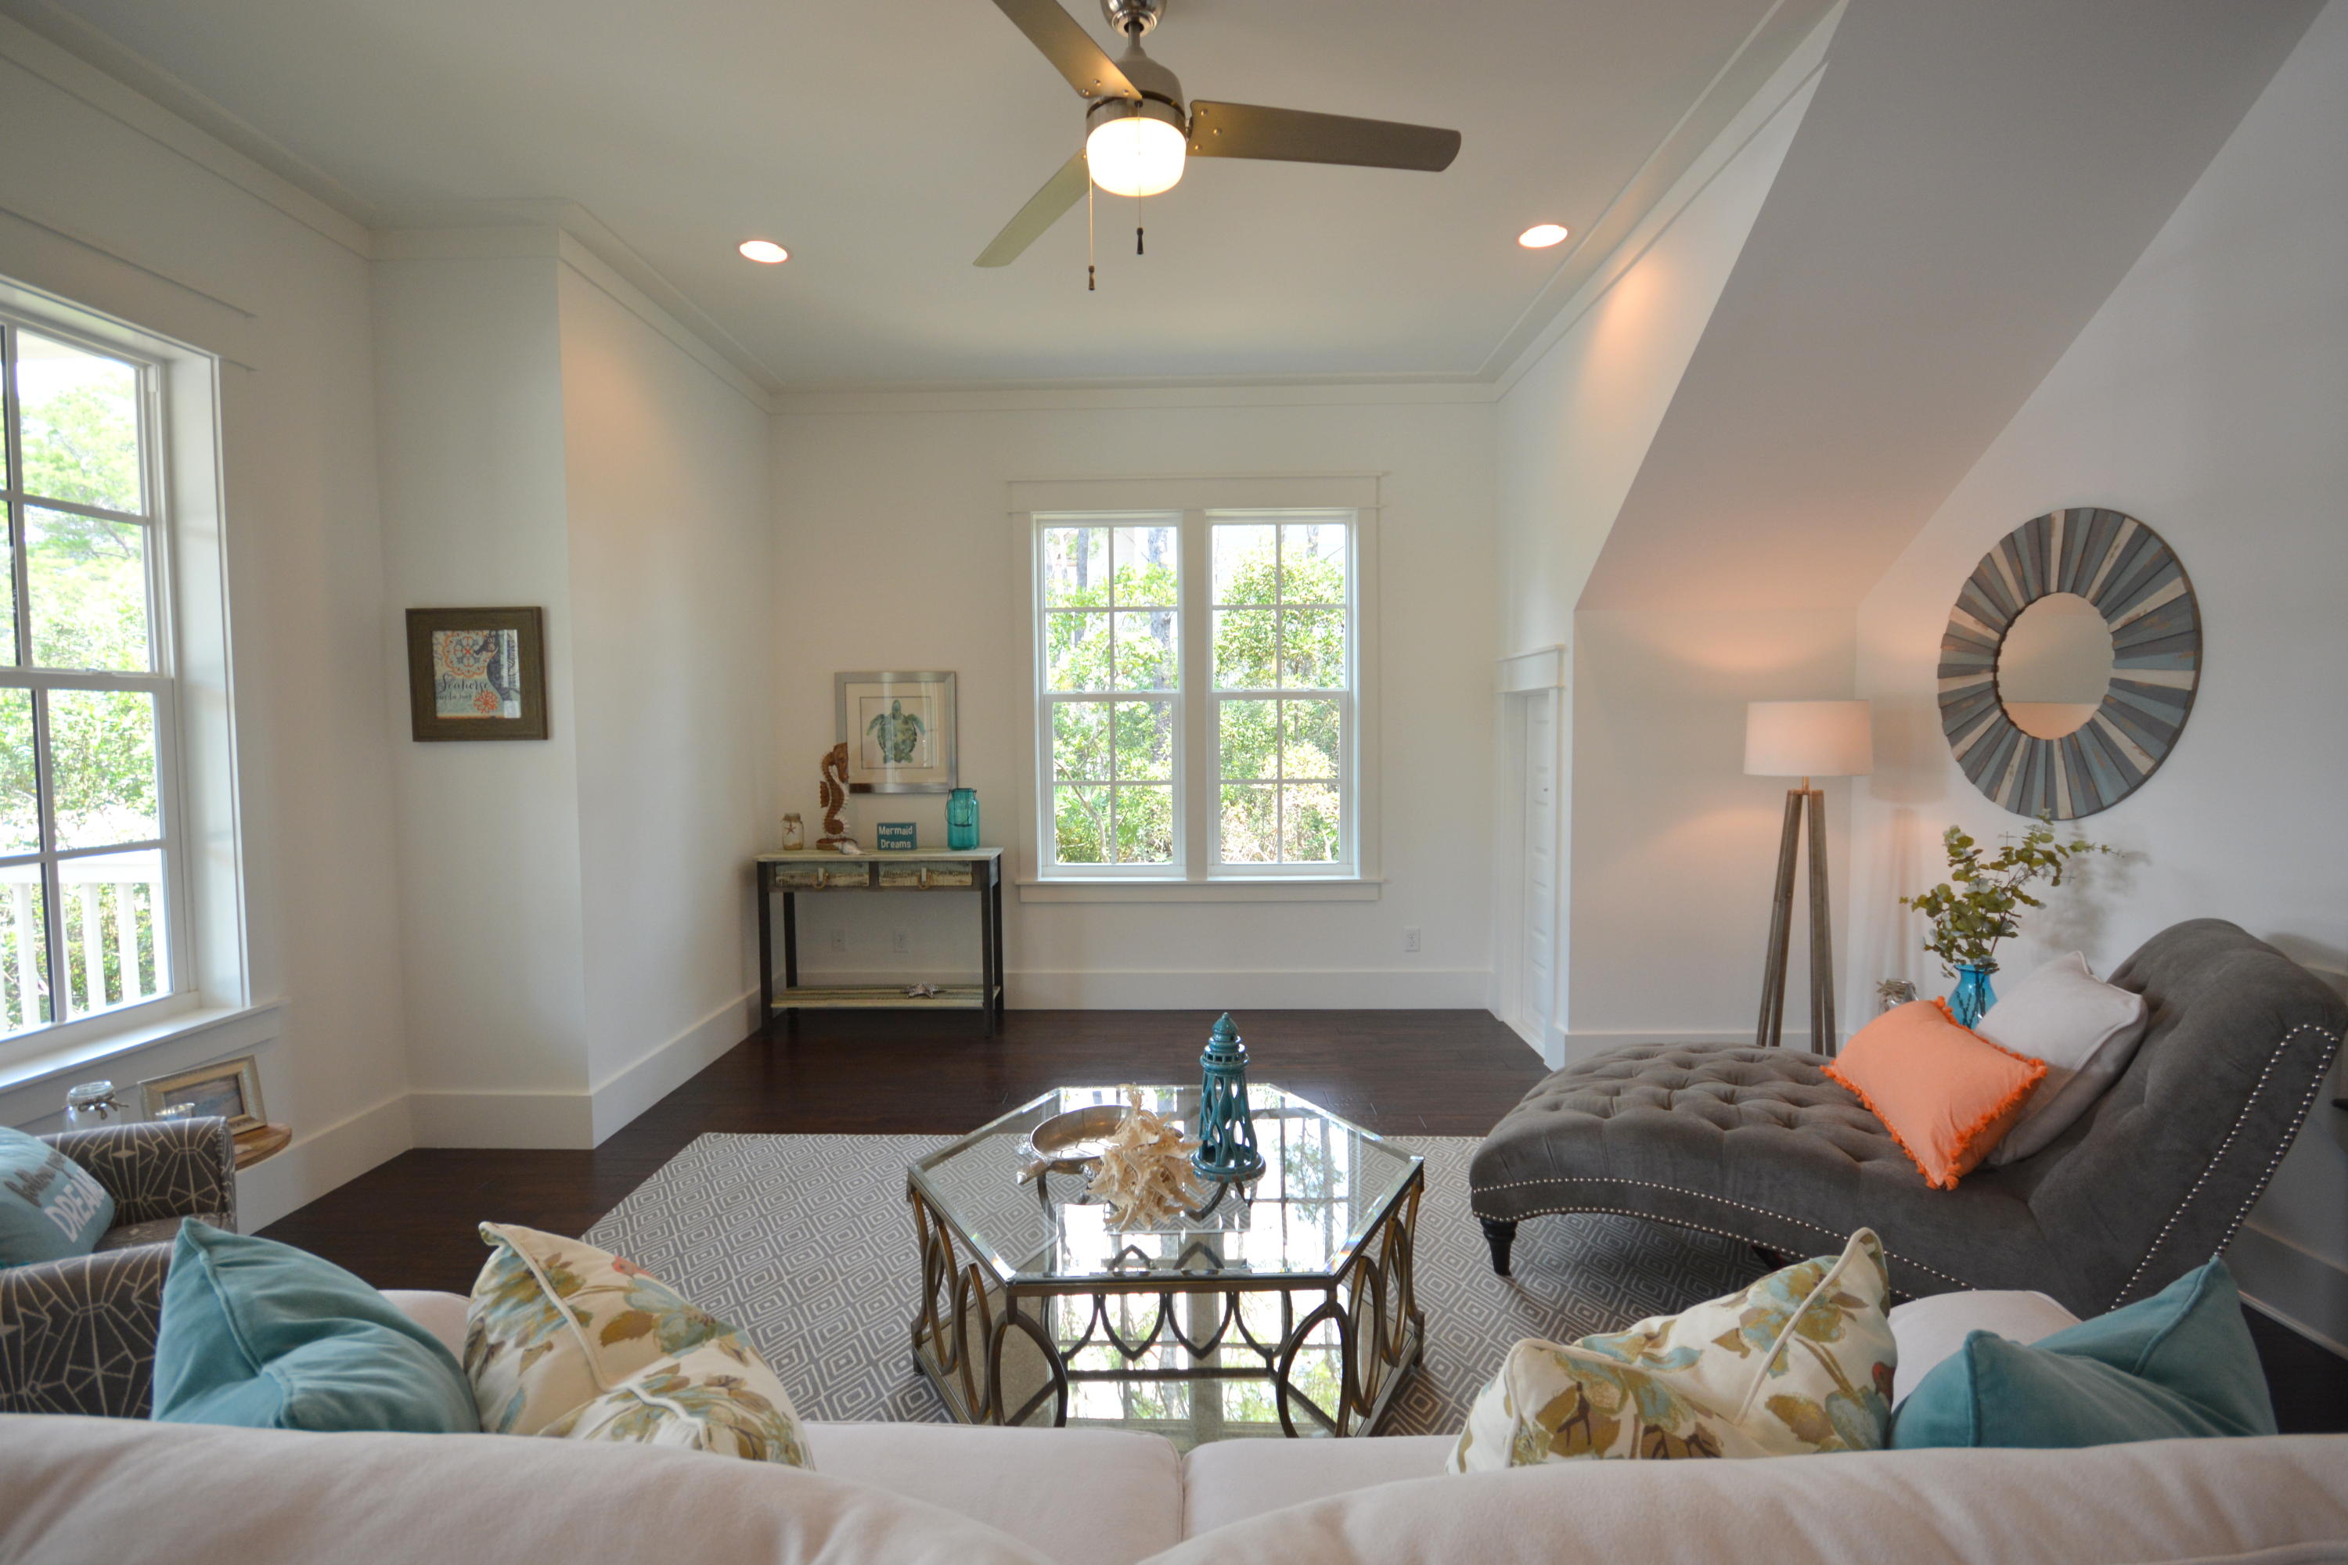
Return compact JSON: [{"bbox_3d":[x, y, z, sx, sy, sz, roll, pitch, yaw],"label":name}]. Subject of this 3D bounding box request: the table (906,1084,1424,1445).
[{"bbox_3d":[-0.009,0.999,2.012,1.051,0.438,0.891,0,3,-1],"label":"table"}]

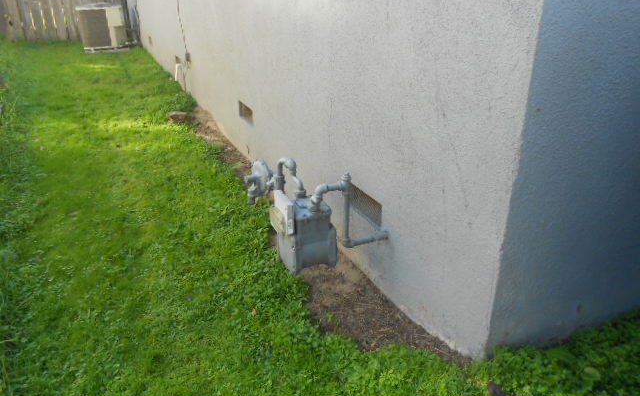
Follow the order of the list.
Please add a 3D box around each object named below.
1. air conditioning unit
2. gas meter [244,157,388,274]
[{"bbox_3d":[-4.326,-3.381,9.526,0.792,0.784,0.756,-12,27,-23],"label":"air conditioning unit"},{"bbox_3d":[-0.030,0.009,2.457,0.553,0.413,0.630,-12,27,-23],"label":"gas meter"}]

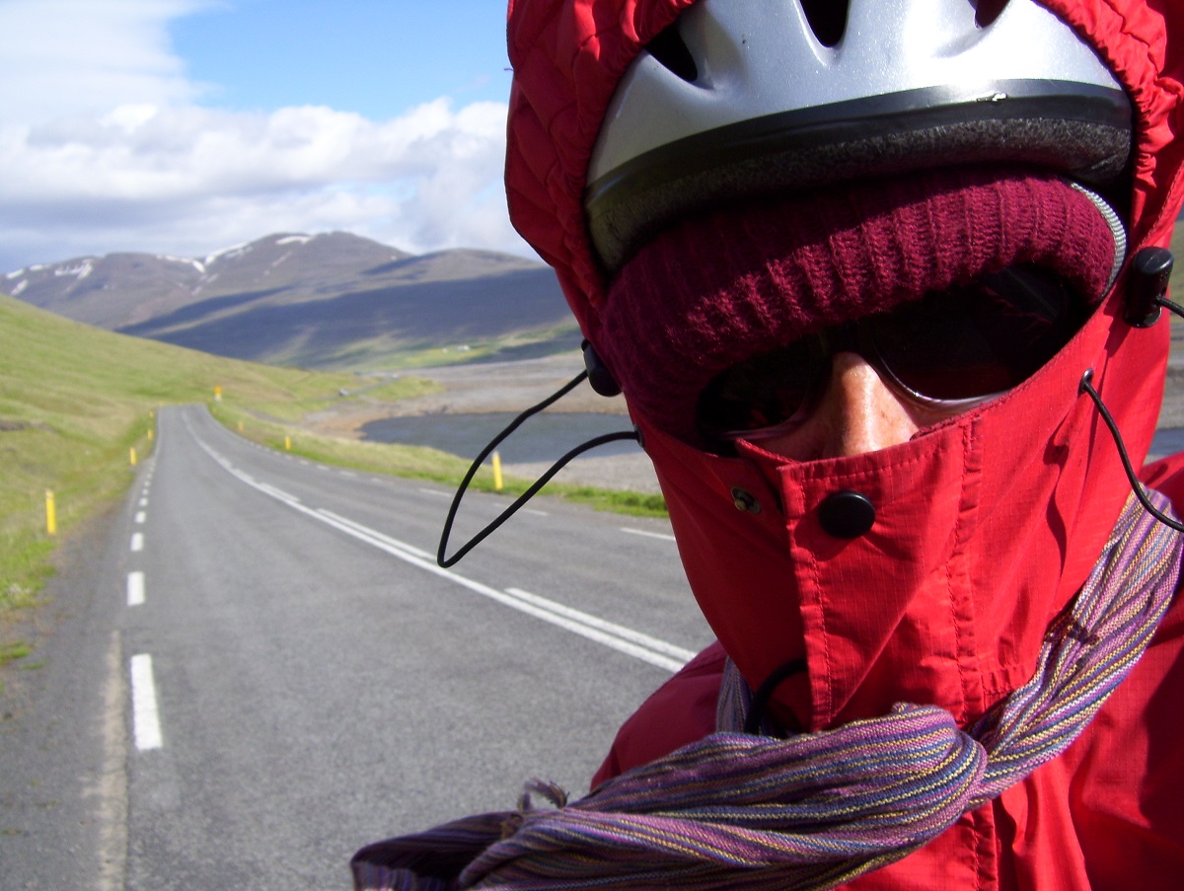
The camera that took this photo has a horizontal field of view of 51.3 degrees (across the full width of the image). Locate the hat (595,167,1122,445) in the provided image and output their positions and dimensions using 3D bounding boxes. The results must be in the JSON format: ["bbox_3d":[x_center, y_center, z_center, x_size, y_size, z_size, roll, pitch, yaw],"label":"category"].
[{"bbox_3d":[0.091,-0.096,0.472,0.190,0.170,0.225,-12,-15,15],"label":"hat"}]

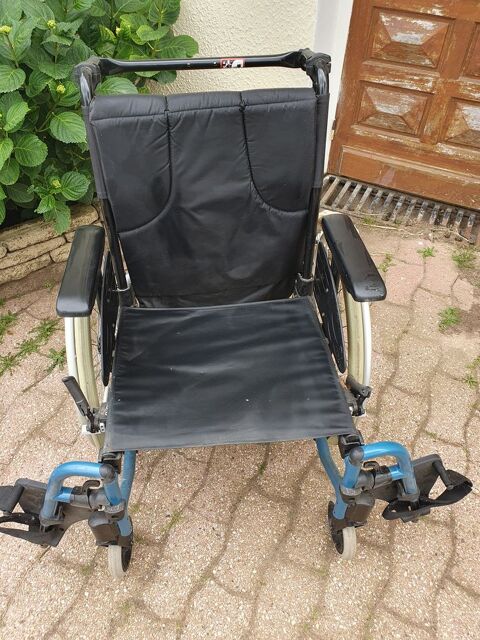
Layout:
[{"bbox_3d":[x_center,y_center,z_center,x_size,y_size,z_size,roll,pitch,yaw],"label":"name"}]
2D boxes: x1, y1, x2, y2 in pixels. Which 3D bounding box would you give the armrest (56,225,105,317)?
[{"bbox_3d":[-0.283,-0.097,0.870,0.055,0.034,0.229,-4,44,-4],"label":"armrest"}]

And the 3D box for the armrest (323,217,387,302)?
[{"bbox_3d":[0.205,-0.121,0.891,0.055,0.034,0.229,-4,44,-4],"label":"armrest"}]

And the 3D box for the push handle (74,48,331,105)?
[{"bbox_3d":[-0.068,-0.472,0.931,0.475,0.068,0.070,-4,44,-4],"label":"push handle"}]

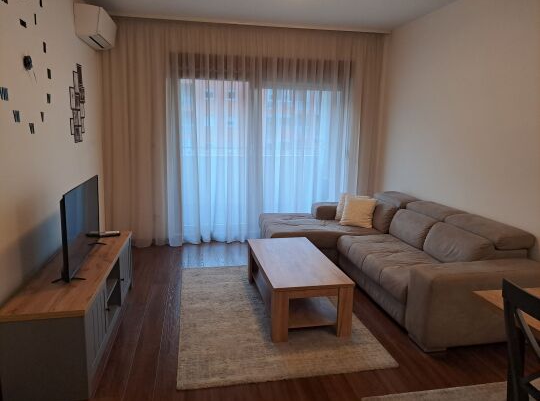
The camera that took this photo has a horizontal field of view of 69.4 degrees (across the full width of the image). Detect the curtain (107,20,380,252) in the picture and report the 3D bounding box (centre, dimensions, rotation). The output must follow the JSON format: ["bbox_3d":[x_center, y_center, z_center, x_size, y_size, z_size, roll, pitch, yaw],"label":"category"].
[{"bbox_3d":[-0.227,-0.785,4.841,3.461,2.660,0.140,-1,10,-11],"label":"curtain"}]

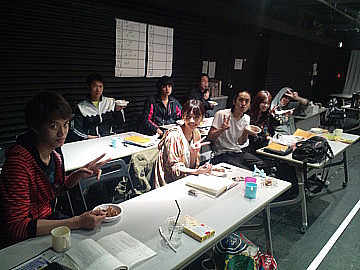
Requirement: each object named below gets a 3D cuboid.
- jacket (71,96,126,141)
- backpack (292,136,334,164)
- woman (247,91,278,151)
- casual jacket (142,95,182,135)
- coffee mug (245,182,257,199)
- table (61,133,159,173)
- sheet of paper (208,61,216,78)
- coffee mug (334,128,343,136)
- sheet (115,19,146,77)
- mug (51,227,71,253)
[{"bbox_3d":[-0.901,-0.145,3.198,0.560,0.570,0.330,-7,17,-35],"label":"jacket"},{"bbox_3d":[1.298,0.126,2.846,0.330,0.190,0.310,16,19,40],"label":"backpack"},{"bbox_3d":[0.963,0.097,3.495,0.480,1.230,0.720,-7,18,-37],"label":"woman"},{"bbox_3d":[-0.223,-0.277,4.041,0.530,0.590,0.380,-4,16,-26],"label":"casual jacket"},{"bbox_3d":[0.453,0.359,1.859,0.075,0.077,0.075,3,14,0],"label":"coffee mug"},{"bbox_3d":[-0.911,0.497,2.581,0.600,0.700,1.800,15,18,39],"label":"table"},{"bbox_3d":[0.655,-1.299,5.813,0.008,0.300,0.212,15,18,39],"label":"sheet of paper"},{"bbox_3d":[2.096,-0.029,3.846,0.105,0.086,0.083,0,15,-11],"label":"coffee mug"},{"bbox_3d":[-0.771,-1.363,4.674,0.010,0.852,0.598,16,19,40],"label":"sheet"},{"bbox_3d":[-0.516,0.471,1.292,0.108,0.086,0.082,11,16,28],"label":"mug"}]

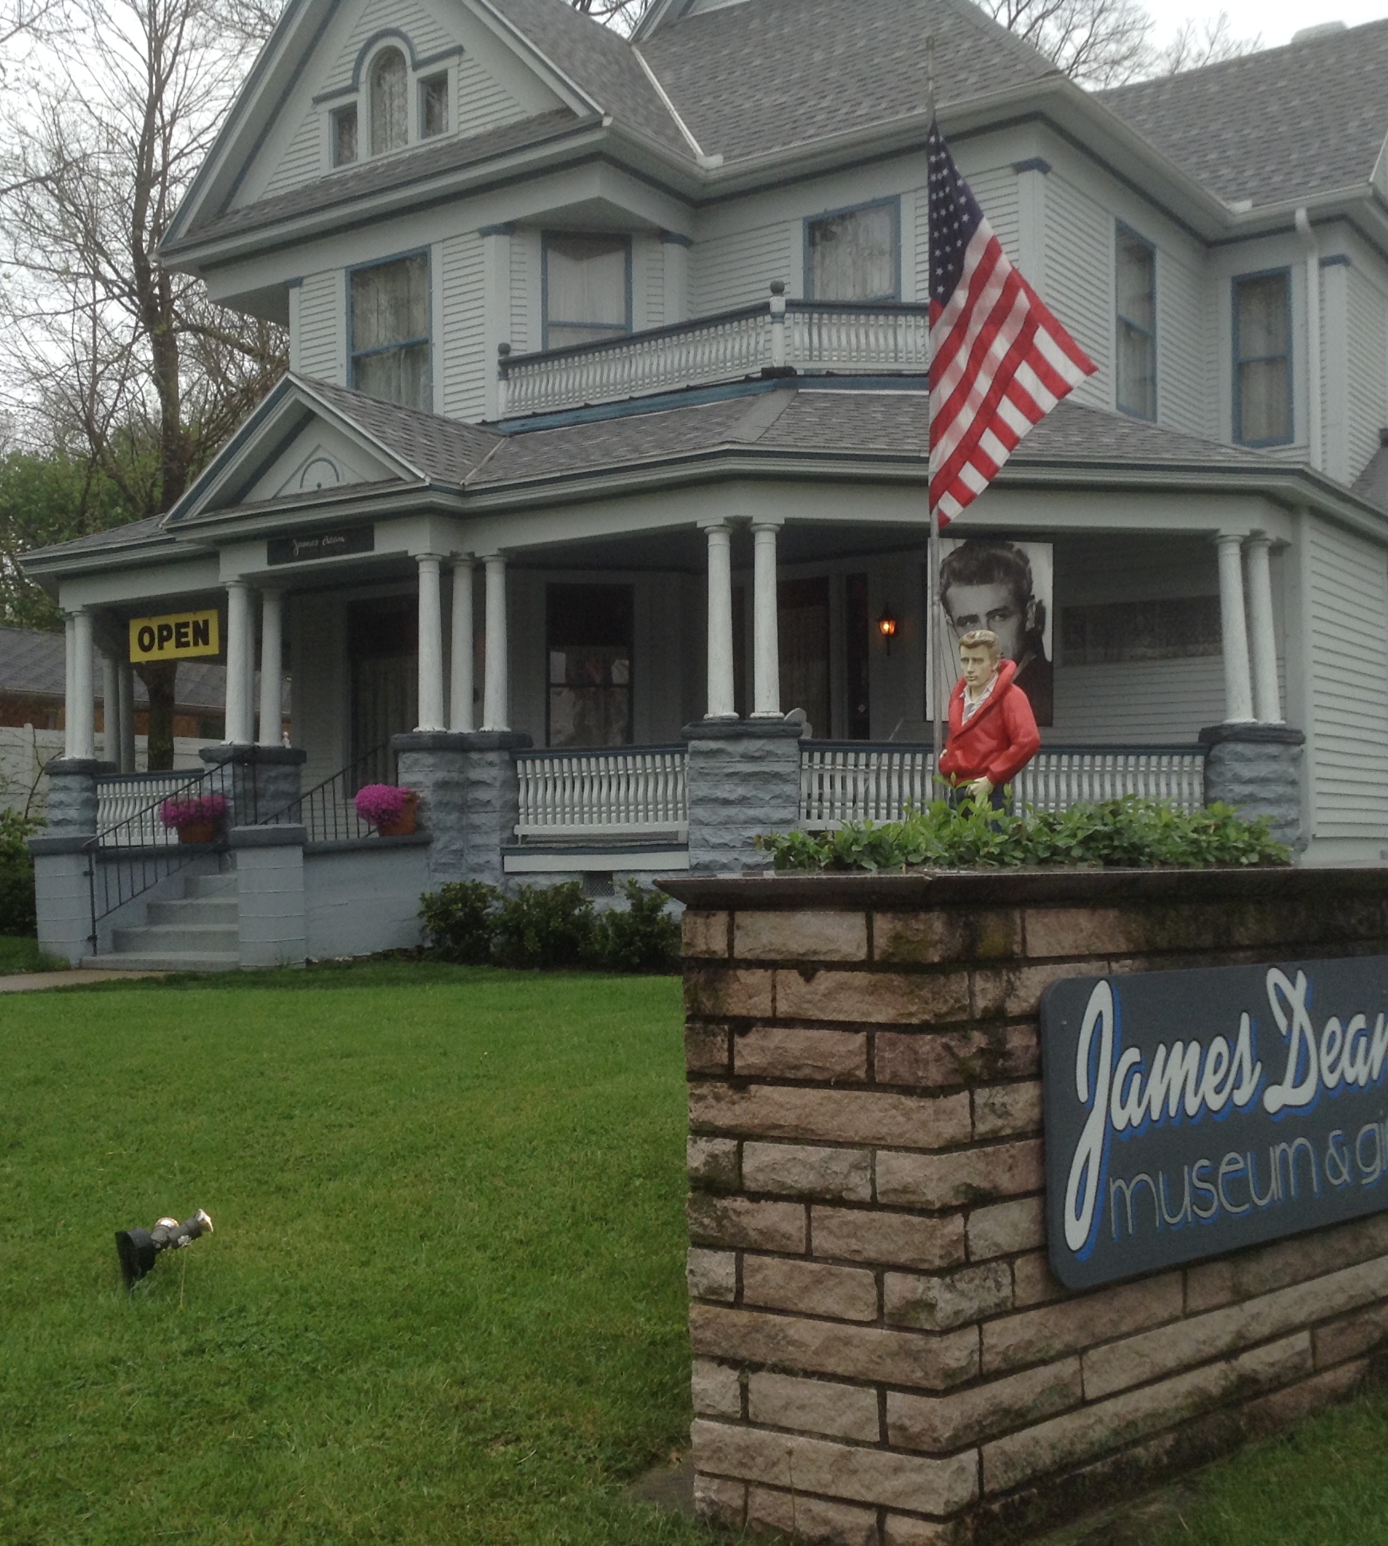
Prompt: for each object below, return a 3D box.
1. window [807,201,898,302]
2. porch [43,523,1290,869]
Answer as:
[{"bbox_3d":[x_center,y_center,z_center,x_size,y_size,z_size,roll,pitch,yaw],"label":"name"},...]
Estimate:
[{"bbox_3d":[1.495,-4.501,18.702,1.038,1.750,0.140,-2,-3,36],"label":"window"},{"bbox_3d":[-0.741,-0.437,17.615,10.927,2.744,4.214,-2,-3,34],"label":"porch"}]

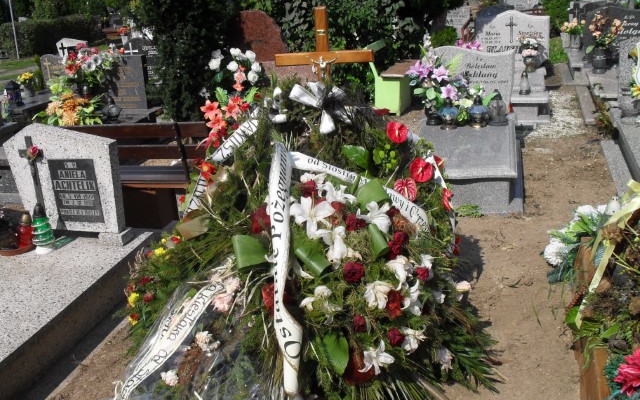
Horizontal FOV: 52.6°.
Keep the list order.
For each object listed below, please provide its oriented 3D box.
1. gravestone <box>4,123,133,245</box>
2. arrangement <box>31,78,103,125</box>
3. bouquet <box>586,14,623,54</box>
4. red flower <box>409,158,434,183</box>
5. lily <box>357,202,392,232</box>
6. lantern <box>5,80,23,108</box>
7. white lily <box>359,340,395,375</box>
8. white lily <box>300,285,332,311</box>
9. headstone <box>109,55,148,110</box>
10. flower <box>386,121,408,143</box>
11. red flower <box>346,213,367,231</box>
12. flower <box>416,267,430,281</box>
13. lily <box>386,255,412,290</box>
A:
[{"bbox_3d":[-1.351,-0.103,3.505,0.630,0.630,0.200,2,19,11],"label":"gravestone"},{"bbox_3d":[-2.107,-0.805,5.400,0.530,0.380,0.380,-9,20,-20],"label":"arrangement"},{"bbox_3d":[3.574,-2.084,8.100,0.420,0.440,0.360,4,20,16],"label":"bouquet"},{"bbox_3d":[0.442,-0.129,2.820,0.108,0.102,0.060,1,-1,9],"label":"red flower"},{"bbox_3d":[0.214,0.069,2.540,0.141,0.118,0.100,-1,-18,5],"label":"lily"},{"bbox_3d":[-3.268,-1.125,6.900,0.155,0.285,0.155,4,20,16],"label":"lantern"},{"bbox_3d":[0.198,0.552,2.270,0.125,0.105,0.080,-5,20,-9],"label":"white lily"},{"bbox_3d":[-0.016,0.351,2.330,0.122,0.094,0.090,-3,-21,-1],"label":"white lily"},{"bbox_3d":[-2.196,-1.351,7.436,0.450,0.630,0.090,4,20,16],"label":"headstone"},{"bbox_3d":[0.344,-0.304,2.870,0.090,0.090,0.050,-4,20,-6],"label":"flower"},{"bbox_3d":[0.142,0.084,2.520,0.075,0.068,0.065,-1,-1,3],"label":"red flower"},{"bbox_3d":[0.389,0.276,2.430,0.053,0.050,0.048,-4,20,-6],"label":"flower"},{"bbox_3d":[0.297,0.271,2.420,0.097,0.135,0.100,-7,-10,-12],"label":"lily"}]

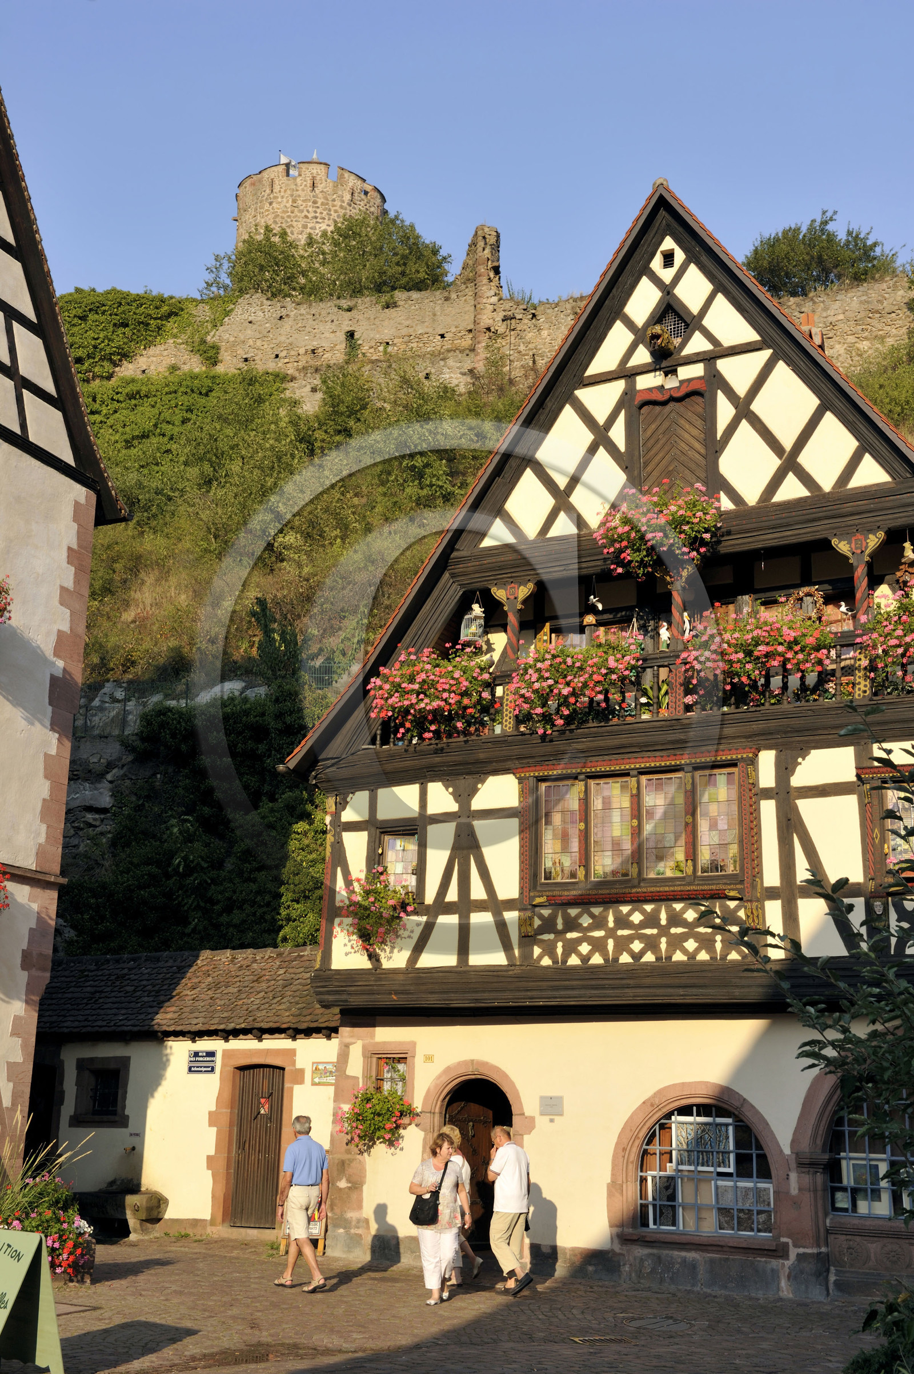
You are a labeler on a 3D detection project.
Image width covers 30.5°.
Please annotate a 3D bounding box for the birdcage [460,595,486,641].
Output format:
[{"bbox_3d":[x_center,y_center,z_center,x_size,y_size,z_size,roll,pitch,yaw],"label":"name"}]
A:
[{"bbox_3d":[0.203,-0.858,21.127,0.270,0.620,0.270,-7,-16,30],"label":"birdcage"}]

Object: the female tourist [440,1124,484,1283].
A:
[{"bbox_3d":[0.053,5.710,18.500,0.500,1.640,0.460,-9,-17,37],"label":"female tourist"}]

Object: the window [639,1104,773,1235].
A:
[{"bbox_3d":[2.746,5.312,18.475,1.540,1.360,0.140,-7,-16,30],"label":"window"}]

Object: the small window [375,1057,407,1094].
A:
[{"bbox_3d":[-0.801,4.854,20.708,0.450,0.570,0.100,-7,-16,30],"label":"small window"}]

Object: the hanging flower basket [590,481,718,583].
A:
[{"bbox_3d":[2.410,-1.863,20.255,1.636,1.224,0.700,-7,-17,30],"label":"hanging flower basket"}]

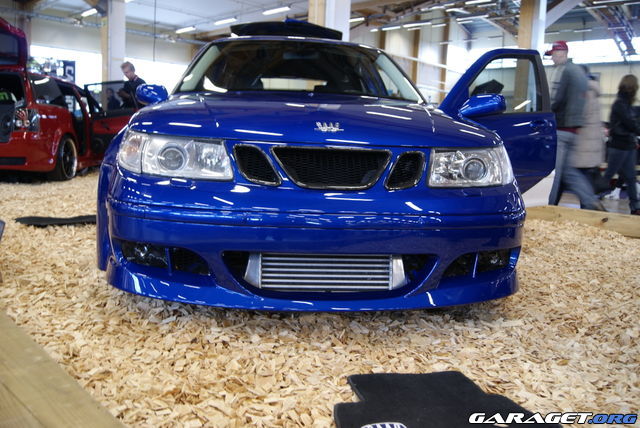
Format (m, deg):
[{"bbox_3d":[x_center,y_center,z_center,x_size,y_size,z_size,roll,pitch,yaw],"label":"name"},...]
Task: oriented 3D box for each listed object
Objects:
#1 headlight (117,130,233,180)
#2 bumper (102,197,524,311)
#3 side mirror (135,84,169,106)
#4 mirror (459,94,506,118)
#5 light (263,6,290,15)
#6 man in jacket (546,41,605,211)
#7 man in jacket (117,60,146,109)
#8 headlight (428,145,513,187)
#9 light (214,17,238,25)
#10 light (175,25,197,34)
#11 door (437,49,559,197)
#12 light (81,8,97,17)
[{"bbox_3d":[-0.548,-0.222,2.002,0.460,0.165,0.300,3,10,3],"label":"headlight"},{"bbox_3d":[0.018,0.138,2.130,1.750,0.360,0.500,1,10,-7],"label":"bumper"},{"bbox_3d":[-1.028,-0.741,3.317,0.220,0.140,0.160,1,10,-7],"label":"side mirror"},{"bbox_3d":[1.024,-0.677,3.364,0.170,0.150,0.250,-3,11,-27],"label":"mirror"},{"bbox_3d":[-1.352,-6.366,16.748,0.180,0.110,1.420,-7,13,-43],"label":"light"},{"bbox_3d":[2.733,-0.972,5.830,0.630,1.770,0.500,3,10,3],"label":"man in jacket"},{"bbox_3d":[-3.110,-1.673,8.859,0.420,1.680,0.500,-3,11,-30],"label":"man in jacket"},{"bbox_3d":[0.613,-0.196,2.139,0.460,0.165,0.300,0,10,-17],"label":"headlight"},{"bbox_3d":[-3.329,-6.817,18.904,0.180,0.110,1.420,-7,13,-43],"label":"light"},{"bbox_3d":[-5.053,-6.954,20.175,0.180,0.110,1.420,-7,13,-43],"label":"light"},{"bbox_3d":[1.234,-0.615,3.688,1.120,1.070,0.220,-3,11,-27],"label":"door"},{"bbox_3d":[-7.701,-6.711,17.795,0.180,0.110,1.420,-7,13,-43],"label":"light"}]

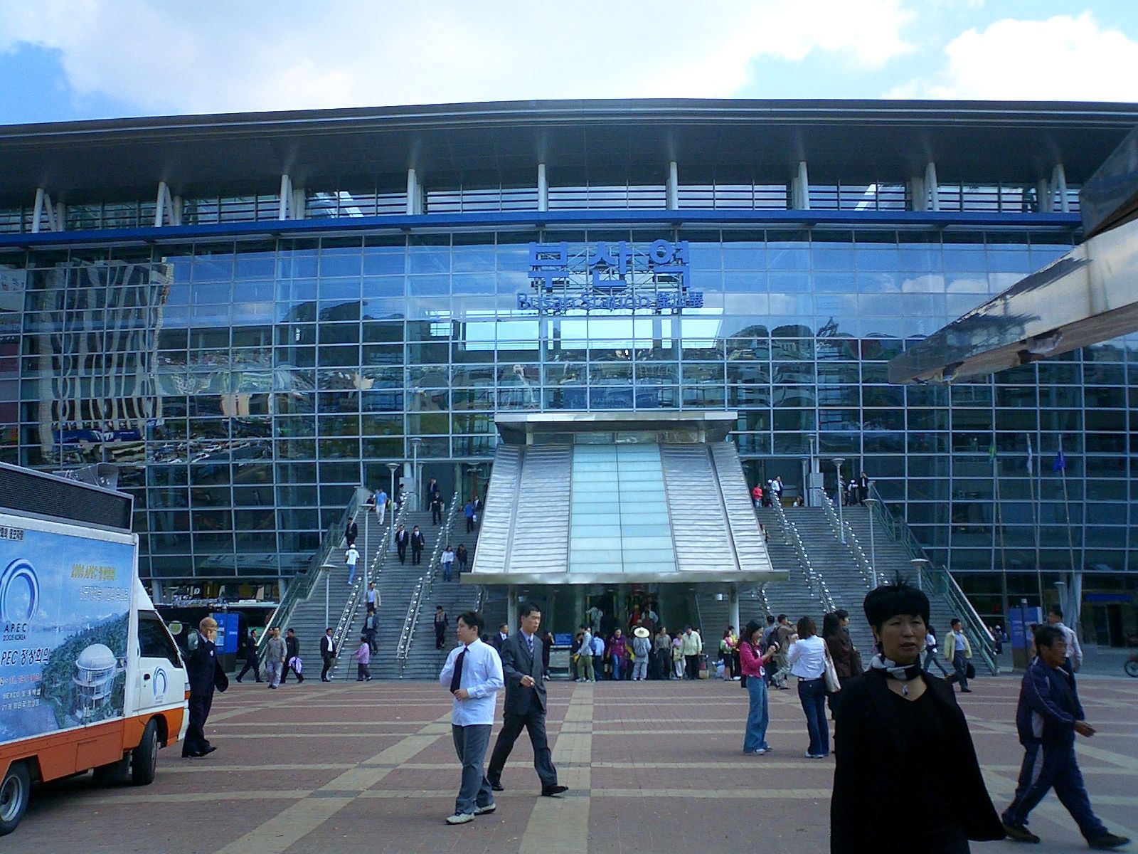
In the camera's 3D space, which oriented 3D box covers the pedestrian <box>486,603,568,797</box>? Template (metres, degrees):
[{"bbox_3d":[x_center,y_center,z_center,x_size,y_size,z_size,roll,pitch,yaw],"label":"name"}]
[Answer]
[{"bbox_3d":[-0.389,2.541,11.335,0.720,1.760,0.520,-8,-12,38],"label":"pedestrian"}]

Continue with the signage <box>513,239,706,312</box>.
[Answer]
[{"bbox_3d":[2.194,-8.008,64.542,9.700,4.050,0.600,-1,-10,1],"label":"signage"}]

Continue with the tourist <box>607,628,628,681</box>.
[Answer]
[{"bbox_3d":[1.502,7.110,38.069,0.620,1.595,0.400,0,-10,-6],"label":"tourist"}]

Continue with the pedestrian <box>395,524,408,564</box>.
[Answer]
[{"bbox_3d":[-7.036,4.936,51.288,0.520,1.702,0.380,-1,-10,1],"label":"pedestrian"}]

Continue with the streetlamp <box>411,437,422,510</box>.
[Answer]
[{"bbox_3d":[-7.601,2.431,60.686,0.570,3.800,0.570,-1,-10,0],"label":"streetlamp"}]

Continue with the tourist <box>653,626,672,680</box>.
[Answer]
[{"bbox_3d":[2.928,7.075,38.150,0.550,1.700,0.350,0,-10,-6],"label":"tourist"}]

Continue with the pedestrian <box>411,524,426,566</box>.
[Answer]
[{"bbox_3d":[-6.076,4.754,48.902,0.520,1.620,0.420,-1,-10,0],"label":"pedestrian"}]

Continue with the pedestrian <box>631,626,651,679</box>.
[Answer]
[{"bbox_3d":[2.288,7.194,38.667,0.560,1.648,0.420,-1,-10,4],"label":"pedestrian"}]

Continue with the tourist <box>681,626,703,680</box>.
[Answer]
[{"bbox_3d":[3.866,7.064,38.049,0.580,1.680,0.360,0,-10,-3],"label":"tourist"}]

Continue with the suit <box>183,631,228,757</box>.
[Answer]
[{"bbox_3d":[-4.613,3.393,15.529,0.560,1.554,0.500,-5,-10,23],"label":"suit"}]

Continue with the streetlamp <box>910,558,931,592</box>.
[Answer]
[{"bbox_3d":[11.134,6.025,38.518,0.620,3.700,0.620,-1,-10,0],"label":"streetlamp"}]

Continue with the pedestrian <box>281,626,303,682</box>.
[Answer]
[{"bbox_3d":[-8.783,7.234,38.678,0.680,1.751,0.500,3,-10,-21],"label":"pedestrian"}]

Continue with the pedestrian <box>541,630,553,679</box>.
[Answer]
[{"bbox_3d":[-0.736,7.366,39.229,0.400,1.550,0.460,-8,-12,38],"label":"pedestrian"}]

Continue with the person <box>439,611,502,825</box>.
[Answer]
[{"bbox_3d":[-0.832,2.435,10.319,0.550,1.721,0.520,-10,-13,44],"label":"person"}]

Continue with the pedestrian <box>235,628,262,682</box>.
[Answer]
[{"bbox_3d":[-10.260,7.315,38.941,0.800,1.710,0.500,-1,-10,3],"label":"pedestrian"}]

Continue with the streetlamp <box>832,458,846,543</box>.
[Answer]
[{"bbox_3d":[11.863,3.200,53.257,0.550,3.752,0.550,-1,-10,1],"label":"streetlamp"}]

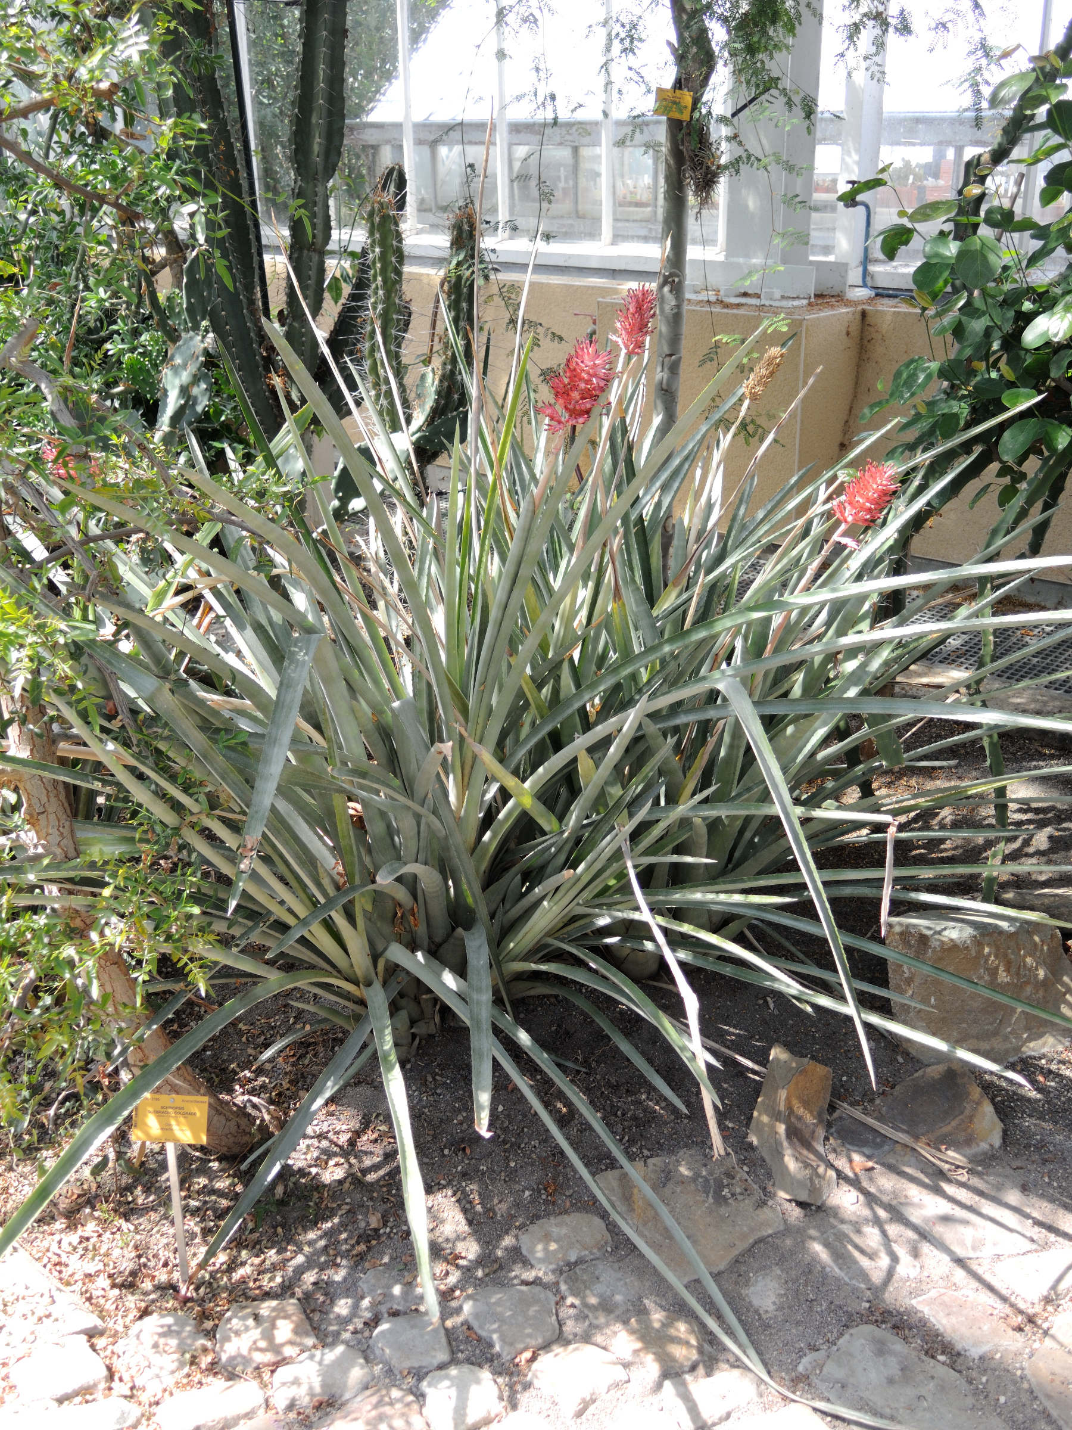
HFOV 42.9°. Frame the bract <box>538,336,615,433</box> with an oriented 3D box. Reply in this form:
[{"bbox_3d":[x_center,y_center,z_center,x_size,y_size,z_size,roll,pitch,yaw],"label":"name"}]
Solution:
[{"bbox_3d":[0.074,-0.583,2.400,0.112,0.165,0.112,12,21,-5],"label":"bract"}]

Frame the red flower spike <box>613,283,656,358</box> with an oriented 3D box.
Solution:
[{"bbox_3d":[0.220,-0.869,3.000,0.088,0.155,0.088,8,22,-3],"label":"red flower spike"}]

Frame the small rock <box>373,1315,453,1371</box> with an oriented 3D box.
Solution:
[{"bbox_3d":[-0.165,0.842,1.831,0.100,0.046,0.078,-4,22,-7],"label":"small rock"}]

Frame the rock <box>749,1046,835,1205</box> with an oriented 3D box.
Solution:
[{"bbox_3d":[0.409,0.641,2.191,0.125,0.130,0.260,2,22,6],"label":"rock"}]

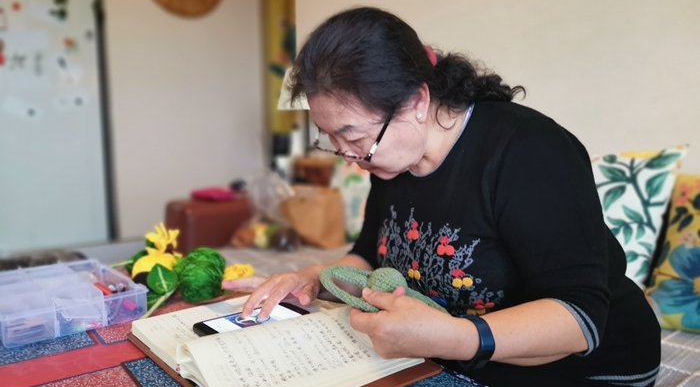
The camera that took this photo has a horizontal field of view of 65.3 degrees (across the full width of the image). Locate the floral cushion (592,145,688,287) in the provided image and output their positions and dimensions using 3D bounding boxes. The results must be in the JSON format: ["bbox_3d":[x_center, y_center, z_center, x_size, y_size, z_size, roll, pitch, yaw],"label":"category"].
[{"bbox_3d":[0.698,0.084,1.634,0.140,0.450,0.450,27,-12,-38],"label":"floral cushion"}]

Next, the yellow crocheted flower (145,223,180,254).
[{"bbox_3d":[-0.361,0.086,1.050,0.068,0.058,0.060,-2,7,-15],"label":"yellow crocheted flower"}]

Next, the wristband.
[{"bbox_3d":[0.162,0.192,0.705,0.022,0.066,0.055,-2,6,-35],"label":"wristband"}]

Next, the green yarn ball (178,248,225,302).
[{"bbox_3d":[-0.263,0.144,0.968,0.082,0.095,0.085,-2,7,-15],"label":"green yarn ball"}]

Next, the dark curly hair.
[{"bbox_3d":[0.093,-0.200,0.865,0.340,0.165,0.200,-5,8,-35],"label":"dark curly hair"}]

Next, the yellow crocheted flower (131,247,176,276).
[{"bbox_3d":[-0.365,0.133,1.020,0.083,0.065,0.060,-2,7,-15],"label":"yellow crocheted flower"}]

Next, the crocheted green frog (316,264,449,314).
[{"bbox_3d":[0.045,0.129,0.735,0.175,0.065,0.090,-2,7,-14],"label":"crocheted green frog"}]

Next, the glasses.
[{"bbox_3d":[0.015,-0.124,0.821,0.045,0.138,0.140,26,-2,-39],"label":"glasses"}]

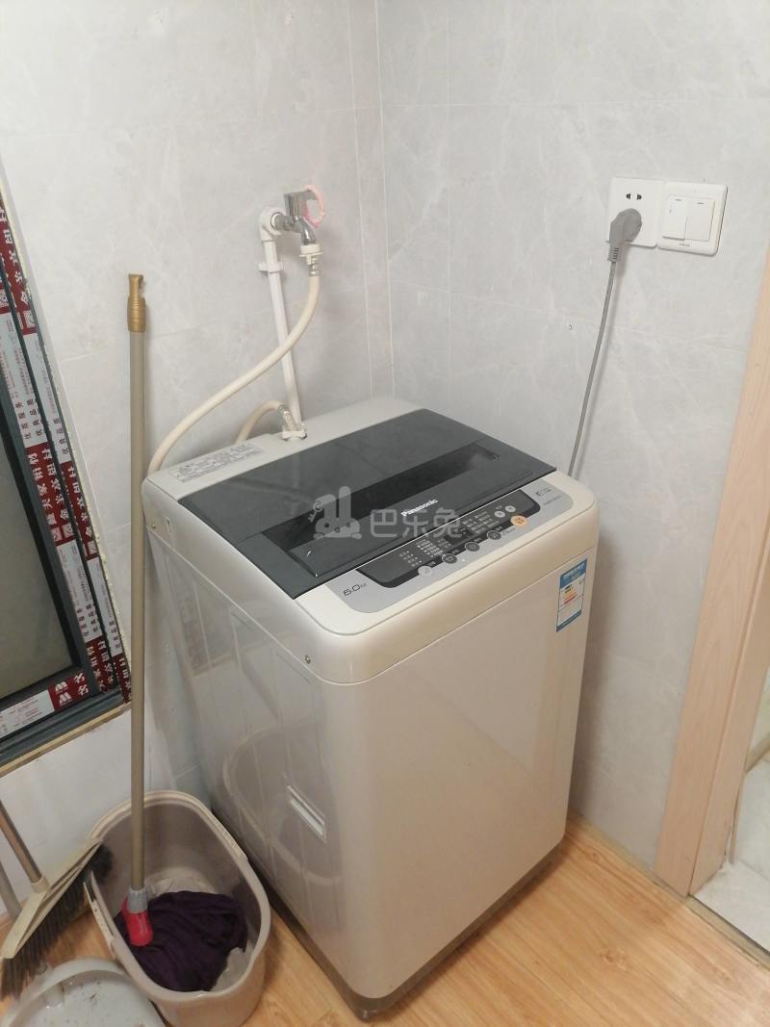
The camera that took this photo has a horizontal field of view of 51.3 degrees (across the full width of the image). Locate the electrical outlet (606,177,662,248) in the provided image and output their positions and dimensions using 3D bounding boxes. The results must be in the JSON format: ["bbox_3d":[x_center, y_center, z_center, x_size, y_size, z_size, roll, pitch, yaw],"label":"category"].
[{"bbox_3d":[0.348,-0.420,1.118,0.009,0.086,0.086,-25,36,-34],"label":"electrical outlet"}]

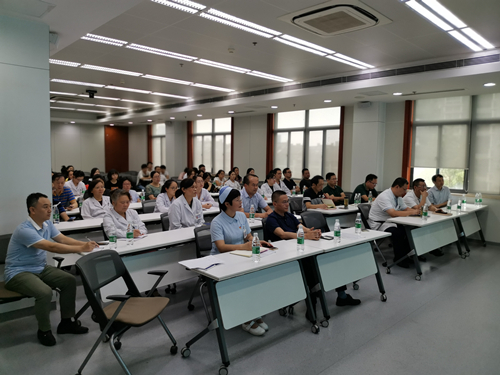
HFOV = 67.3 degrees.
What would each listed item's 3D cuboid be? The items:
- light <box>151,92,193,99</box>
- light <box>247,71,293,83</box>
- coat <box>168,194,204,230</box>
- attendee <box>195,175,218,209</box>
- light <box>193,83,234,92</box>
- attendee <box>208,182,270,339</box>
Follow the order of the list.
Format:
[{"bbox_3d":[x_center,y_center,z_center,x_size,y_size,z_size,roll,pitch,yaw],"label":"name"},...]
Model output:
[{"bbox_3d":[-2.123,-2.518,10.289,1.193,0.070,0.261,-4,7,-44],"label":"light"},{"bbox_3d":[0.424,-2.241,7.563,1.193,0.070,0.253,-4,7,-44],"label":"light"},{"bbox_3d":[-0.747,0.418,4.615,0.520,0.690,0.500,4,6,31],"label":"coat"},{"bbox_3d":[-0.686,0.428,6.122,0.500,1.230,0.740,-4,7,-44],"label":"attendee"},{"bbox_3d":[-0.792,-2.298,8.662,1.178,0.060,0.205,-4,7,-44],"label":"light"},{"bbox_3d":[-0.119,0.636,3.479,0.500,1.285,0.700,-4,7,-44],"label":"attendee"}]

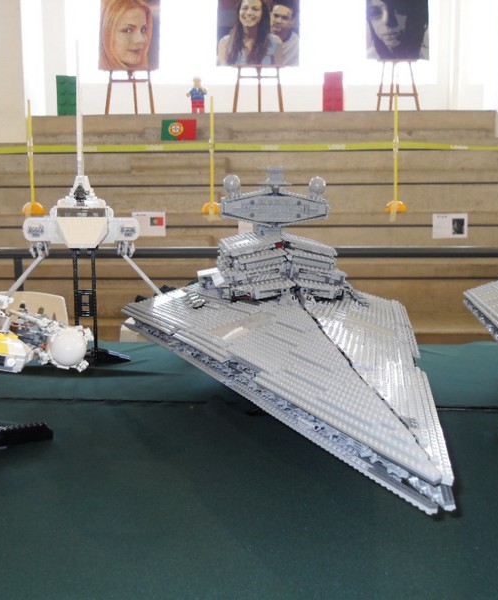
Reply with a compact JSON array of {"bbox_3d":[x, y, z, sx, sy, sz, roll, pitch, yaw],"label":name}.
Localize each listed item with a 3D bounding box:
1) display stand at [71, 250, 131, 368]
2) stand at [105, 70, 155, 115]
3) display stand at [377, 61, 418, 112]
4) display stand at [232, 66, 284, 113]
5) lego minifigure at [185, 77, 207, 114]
[{"bbox_3d":[-0.354,0.018,1.417,0.190,0.255,0.150,-2,7,-13],"label":"display stand"},{"bbox_3d":[-1.529,-2.678,8.350,0.620,0.570,0.450,0,7,1],"label":"stand"},{"bbox_3d":[1.859,-2.672,8.100,0.540,0.630,0.450,0,7,1],"label":"display stand"},{"bbox_3d":[0.108,-2.655,8.200,0.640,0.600,0.450,0,7,2],"label":"display stand"},{"bbox_3d":[-0.657,-2.556,8.100,0.270,0.475,0.170,0,7,-2],"label":"lego minifigure"}]

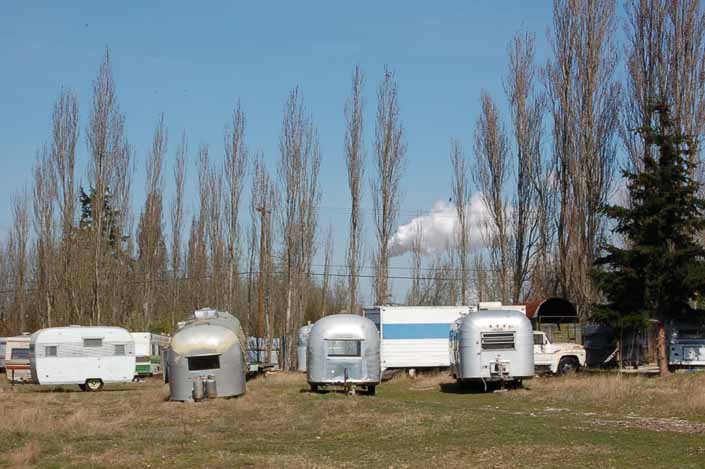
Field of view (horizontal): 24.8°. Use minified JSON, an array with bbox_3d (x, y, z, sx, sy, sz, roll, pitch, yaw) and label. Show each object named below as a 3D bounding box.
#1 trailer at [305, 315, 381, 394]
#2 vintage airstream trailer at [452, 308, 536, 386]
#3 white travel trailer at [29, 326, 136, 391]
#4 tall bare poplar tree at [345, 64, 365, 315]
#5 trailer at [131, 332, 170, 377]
[{"bbox_3d":[-0.321,3.800,51.060,2.250,2.450,5.600,0,-4,-2],"label":"trailer"},{"bbox_3d":[4.581,3.844,53.663,2.450,2.600,6.400,0,-4,1],"label":"vintage airstream trailer"},{"bbox_3d":[-9.632,4.428,57.532,3.600,2.300,2.050,1,-4,-17],"label":"white travel trailer"},{"bbox_3d":[0.097,-1.172,104.319,1.300,19.700,1.300,0,-4,0],"label":"tall bare poplar tree"},{"bbox_3d":[-11.700,6.439,86.763,2.300,2.450,6.000,0,-4,-2],"label":"trailer"}]

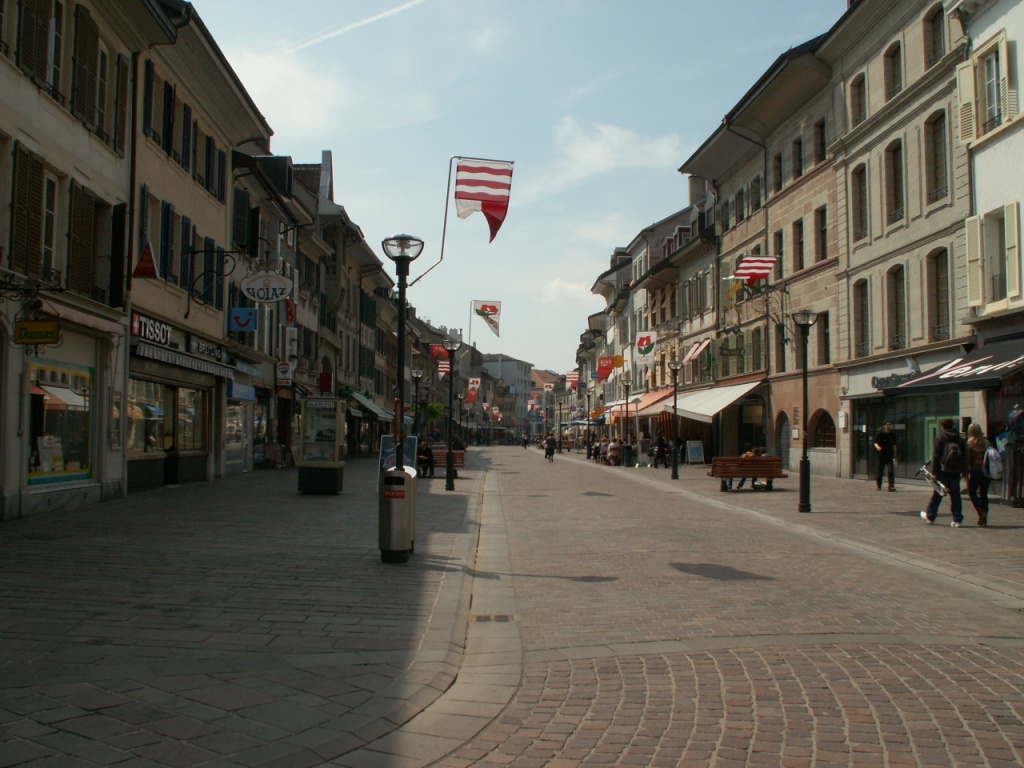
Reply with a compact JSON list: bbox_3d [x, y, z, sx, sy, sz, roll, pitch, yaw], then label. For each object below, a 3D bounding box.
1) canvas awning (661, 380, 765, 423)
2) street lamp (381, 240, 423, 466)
[{"bbox_3d":[9.250,0.950,47.600,2.400,1.800,7.400,0,-3,-4],"label":"canvas awning"},{"bbox_3d":[-1.332,0.159,12.650,0.510,3.950,0.510,0,-3,0],"label":"street lamp"}]

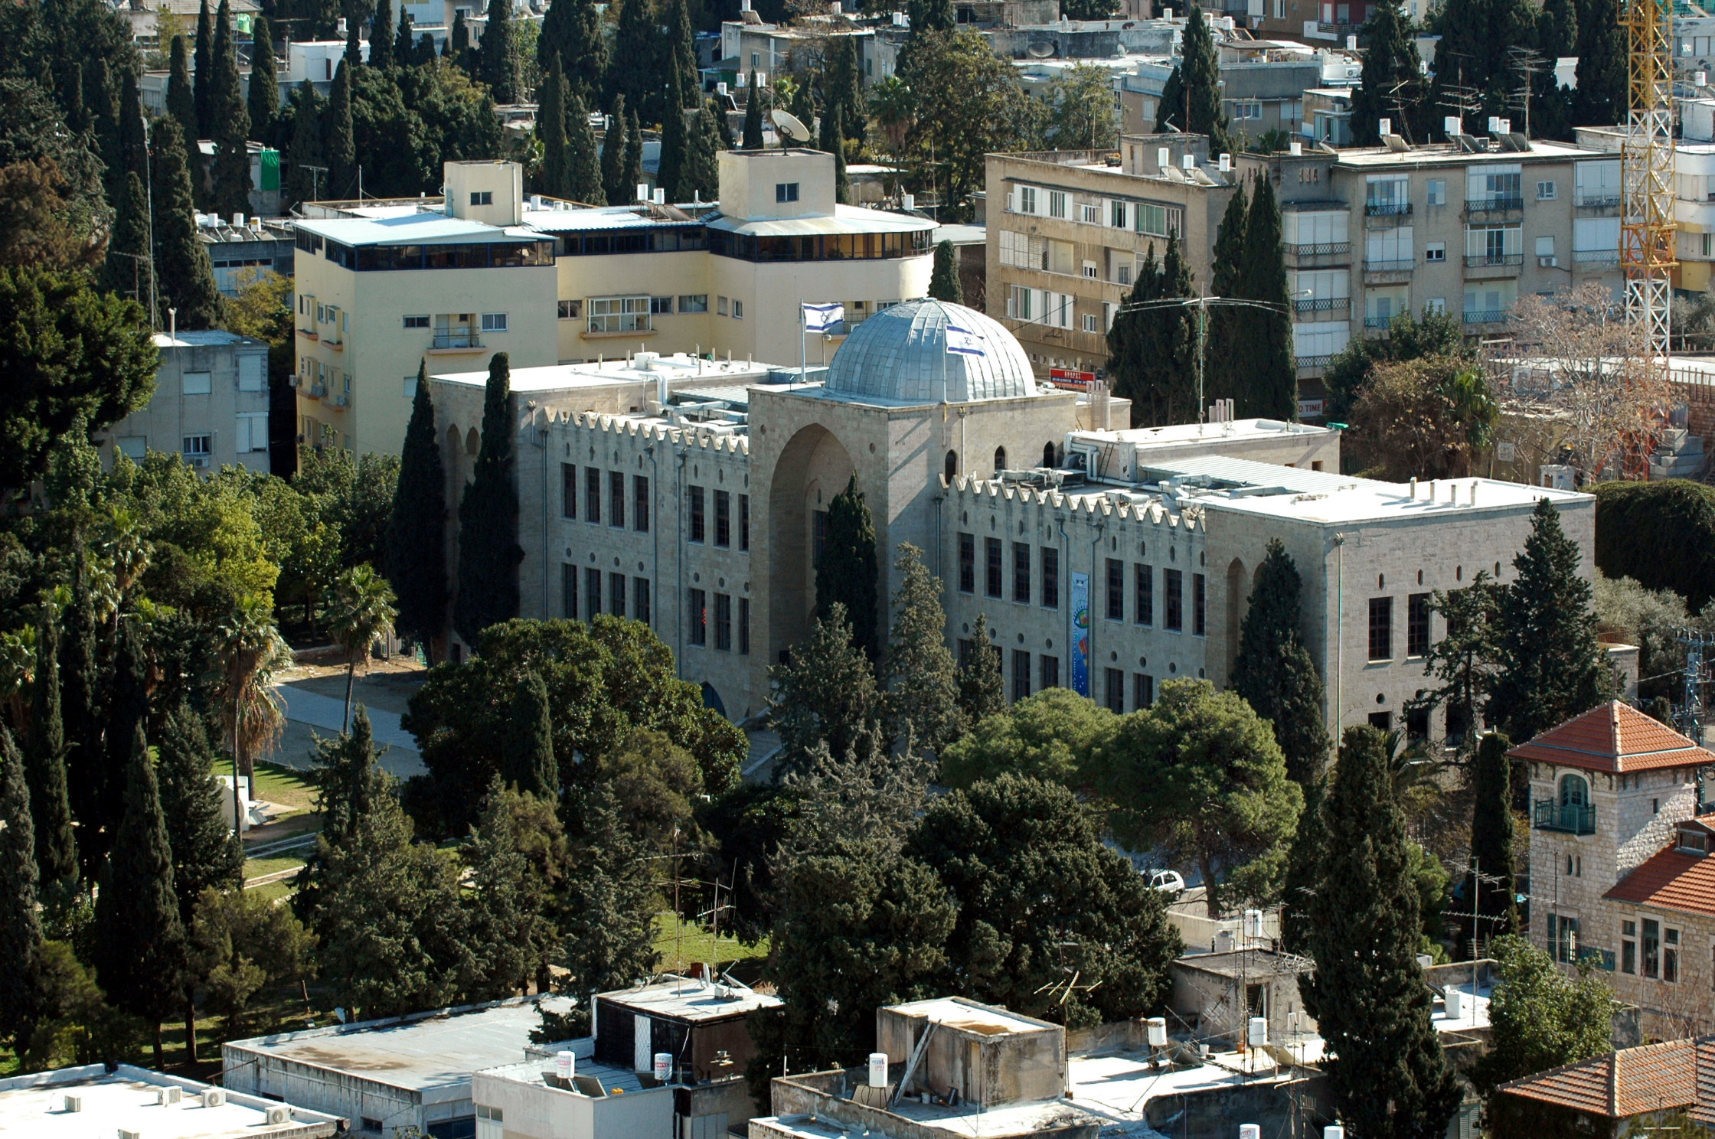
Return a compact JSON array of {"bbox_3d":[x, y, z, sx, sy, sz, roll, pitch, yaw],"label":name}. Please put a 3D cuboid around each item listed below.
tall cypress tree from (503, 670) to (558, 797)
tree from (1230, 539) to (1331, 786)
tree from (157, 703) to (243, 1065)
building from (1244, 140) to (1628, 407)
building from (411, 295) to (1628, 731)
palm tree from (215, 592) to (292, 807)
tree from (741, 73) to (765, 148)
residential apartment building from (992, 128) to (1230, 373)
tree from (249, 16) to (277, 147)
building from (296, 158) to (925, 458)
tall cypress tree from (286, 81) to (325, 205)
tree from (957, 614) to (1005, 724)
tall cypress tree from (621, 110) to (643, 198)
[{"bbox_3d":[-14.280,8.620,325.410,2.450,8.640,2.450,0,8,0],"label":"tall cypress tree"},{"bbox_3d":[19.170,5.820,338.720,4.680,14.510,4.680,0,8,3],"label":"tree"},{"bbox_3d":[-28.110,13.410,318.120,3.650,15.650,3.650,-1,8,-5],"label":"tree"},{"bbox_3d":[32.423,-17.595,436.264,22.770,15.600,10.930,-6,10,-36],"label":"building"},{"bbox_3d":[7.973,-2.939,371.664,24.530,22.880,73.610,-6,10,-36],"label":"building"},{"bbox_3d":[-28.350,6.180,349.260,3.510,10.020,3.510,0,8,0],"label":"palm tree"},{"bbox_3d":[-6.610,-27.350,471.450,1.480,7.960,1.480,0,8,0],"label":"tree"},{"bbox_3d":[19.270,-17.710,442.290,12.000,16.830,26.380,-4,9,-28],"label":"residential apartment building"},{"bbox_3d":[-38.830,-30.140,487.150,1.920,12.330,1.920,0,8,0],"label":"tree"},{"bbox_3d":[-13.534,-13.818,418.941,32.860,19.600,17.800,-3,8,-19],"label":"building"},{"bbox_3d":[-34.021,-23.389,460.930,2.500,13.500,2.500,0,8,0],"label":"tall cypress tree"},{"bbox_3d":[6.010,6.280,362.690,2.600,8.560,2.600,0,8,1],"label":"tree"},{"bbox_3d":[-13.603,-22.564,452.758,1.800,11.000,1.800,0,8,0],"label":"tall cypress tree"}]

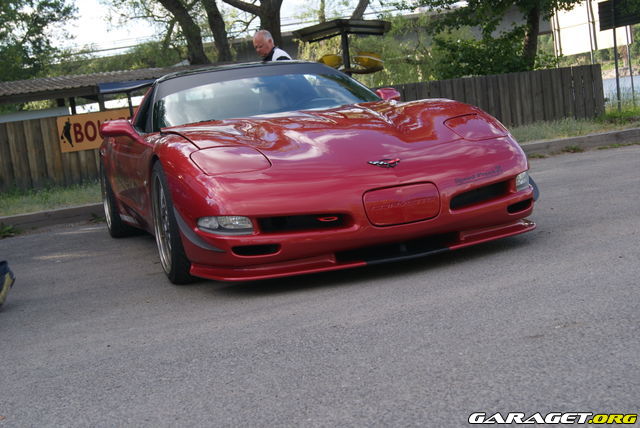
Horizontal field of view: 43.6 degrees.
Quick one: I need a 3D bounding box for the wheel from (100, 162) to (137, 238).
[{"bbox_3d":[-1.614,-0.151,6.569,0.260,0.666,0.666,-9,7,-20],"label":"wheel"}]

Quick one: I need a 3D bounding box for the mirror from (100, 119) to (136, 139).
[{"bbox_3d":[-1.209,-0.531,4.869,0.220,0.130,0.150,-9,7,-20],"label":"mirror"}]

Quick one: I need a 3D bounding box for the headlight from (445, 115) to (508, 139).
[{"bbox_3d":[0.751,-0.433,4.083,0.300,0.120,0.400,-9,7,-20],"label":"headlight"}]

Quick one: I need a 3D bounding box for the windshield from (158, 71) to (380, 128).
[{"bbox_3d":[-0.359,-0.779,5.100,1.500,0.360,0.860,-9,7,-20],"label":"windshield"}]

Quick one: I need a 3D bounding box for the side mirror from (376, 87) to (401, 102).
[{"bbox_3d":[0.470,-0.800,5.488,0.220,0.130,0.150,-9,7,-20],"label":"side mirror"}]

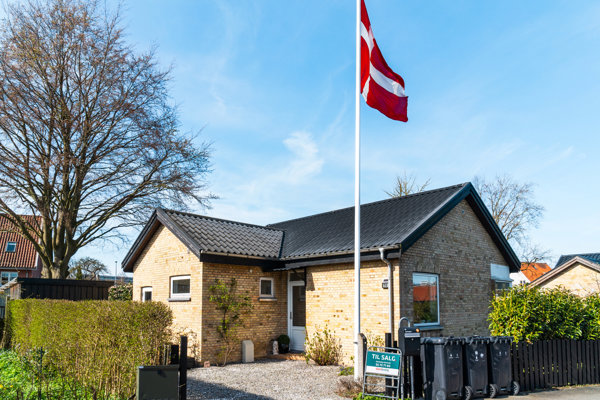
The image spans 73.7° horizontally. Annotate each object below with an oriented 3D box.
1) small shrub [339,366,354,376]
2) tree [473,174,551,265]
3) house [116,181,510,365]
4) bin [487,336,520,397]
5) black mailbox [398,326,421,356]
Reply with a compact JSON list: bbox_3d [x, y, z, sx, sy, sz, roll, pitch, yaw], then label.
[{"bbox_3d":[1.110,4.052,9.450,0.420,0.190,0.360,0,-14,0],"label":"small shrub"},{"bbox_3d":[12.531,3.195,24.969,5.600,9.300,5.600,0,-14,0],"label":"tree"},{"bbox_3d":[0.620,2.720,14.650,10.200,5.200,10.300,12,-19,-41],"label":"house"},{"bbox_3d":[3.564,3.109,7.650,0.570,1.070,0.710,5,-15,-18],"label":"bin"},{"bbox_3d":[1.779,2.299,6.500,0.300,0.450,0.190,5,-15,-18],"label":"black mailbox"}]

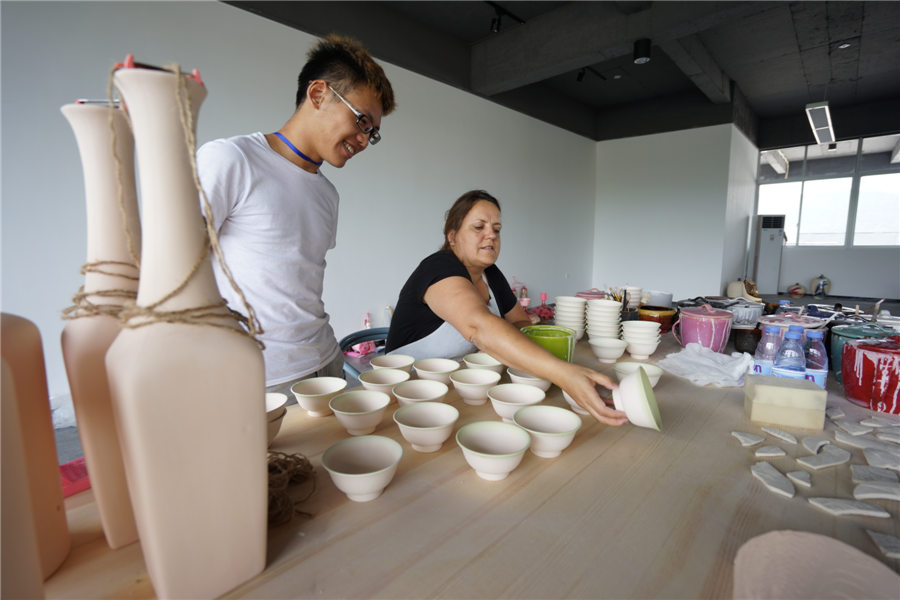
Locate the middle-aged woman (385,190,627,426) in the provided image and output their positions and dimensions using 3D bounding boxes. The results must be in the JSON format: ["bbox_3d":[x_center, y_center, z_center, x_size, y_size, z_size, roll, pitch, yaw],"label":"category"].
[{"bbox_3d":[0.174,0.295,1.288,0.600,1.280,0.900,-8,11,-44],"label":"middle-aged woman"}]

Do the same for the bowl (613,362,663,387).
[{"bbox_3d":[0.482,0.207,1.031,0.124,0.060,0.124,0,8,0],"label":"bowl"}]

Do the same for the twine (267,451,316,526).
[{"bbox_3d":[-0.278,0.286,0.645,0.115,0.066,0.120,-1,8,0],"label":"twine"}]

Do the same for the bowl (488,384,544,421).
[{"bbox_3d":[0.144,0.233,0.870,0.124,0.060,0.124,0,8,0],"label":"bowl"}]

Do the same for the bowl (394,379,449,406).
[{"bbox_3d":[-0.066,0.236,0.918,0.126,0.062,0.126,-1,8,0],"label":"bowl"}]

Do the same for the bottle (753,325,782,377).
[{"bbox_3d":[0.797,0.155,0.997,0.060,0.177,0.060,-1,8,0],"label":"bottle"}]

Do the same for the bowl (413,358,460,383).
[{"bbox_3d":[-0.035,0.210,1.096,0.126,0.062,0.126,-1,8,0],"label":"bowl"}]

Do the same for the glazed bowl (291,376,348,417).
[{"bbox_3d":[-0.314,0.241,0.972,0.129,0.066,0.129,-1,8,0],"label":"glazed bowl"}]

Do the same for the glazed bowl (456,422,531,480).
[{"bbox_3d":[0.075,0.266,0.688,0.126,0.062,0.126,-1,8,0],"label":"glazed bowl"}]

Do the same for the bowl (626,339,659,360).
[{"bbox_3d":[0.643,0.164,1.354,0.126,0.062,0.126,-1,8,0],"label":"bowl"}]

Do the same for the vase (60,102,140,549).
[{"bbox_3d":[-0.431,0.040,0.538,0.135,0.547,0.135,7,11,44],"label":"vase"}]

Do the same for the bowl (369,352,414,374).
[{"bbox_3d":[-0.164,0.213,1.164,0.129,0.066,0.129,-1,8,0],"label":"bowl"}]

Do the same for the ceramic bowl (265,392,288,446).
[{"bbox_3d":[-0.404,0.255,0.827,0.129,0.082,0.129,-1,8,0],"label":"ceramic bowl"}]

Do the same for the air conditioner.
[{"bbox_3d":[6.984,-0.982,8.818,0.500,1.700,0.280,0,8,7],"label":"air conditioner"}]

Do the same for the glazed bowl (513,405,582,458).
[{"bbox_3d":[0.183,0.255,0.755,0.126,0.062,0.126,-1,8,0],"label":"glazed bowl"}]

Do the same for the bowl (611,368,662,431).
[{"bbox_3d":[0.368,0.200,0.801,0.066,0.129,0.129,-18,0,27],"label":"bowl"}]

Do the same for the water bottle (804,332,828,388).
[{"bbox_3d":[0.846,0.162,0.938,0.060,0.177,0.060,-1,8,0],"label":"water bottle"}]

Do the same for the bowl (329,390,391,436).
[{"bbox_3d":[-0.194,0.255,0.872,0.129,0.066,0.129,-1,8,0],"label":"bowl"}]

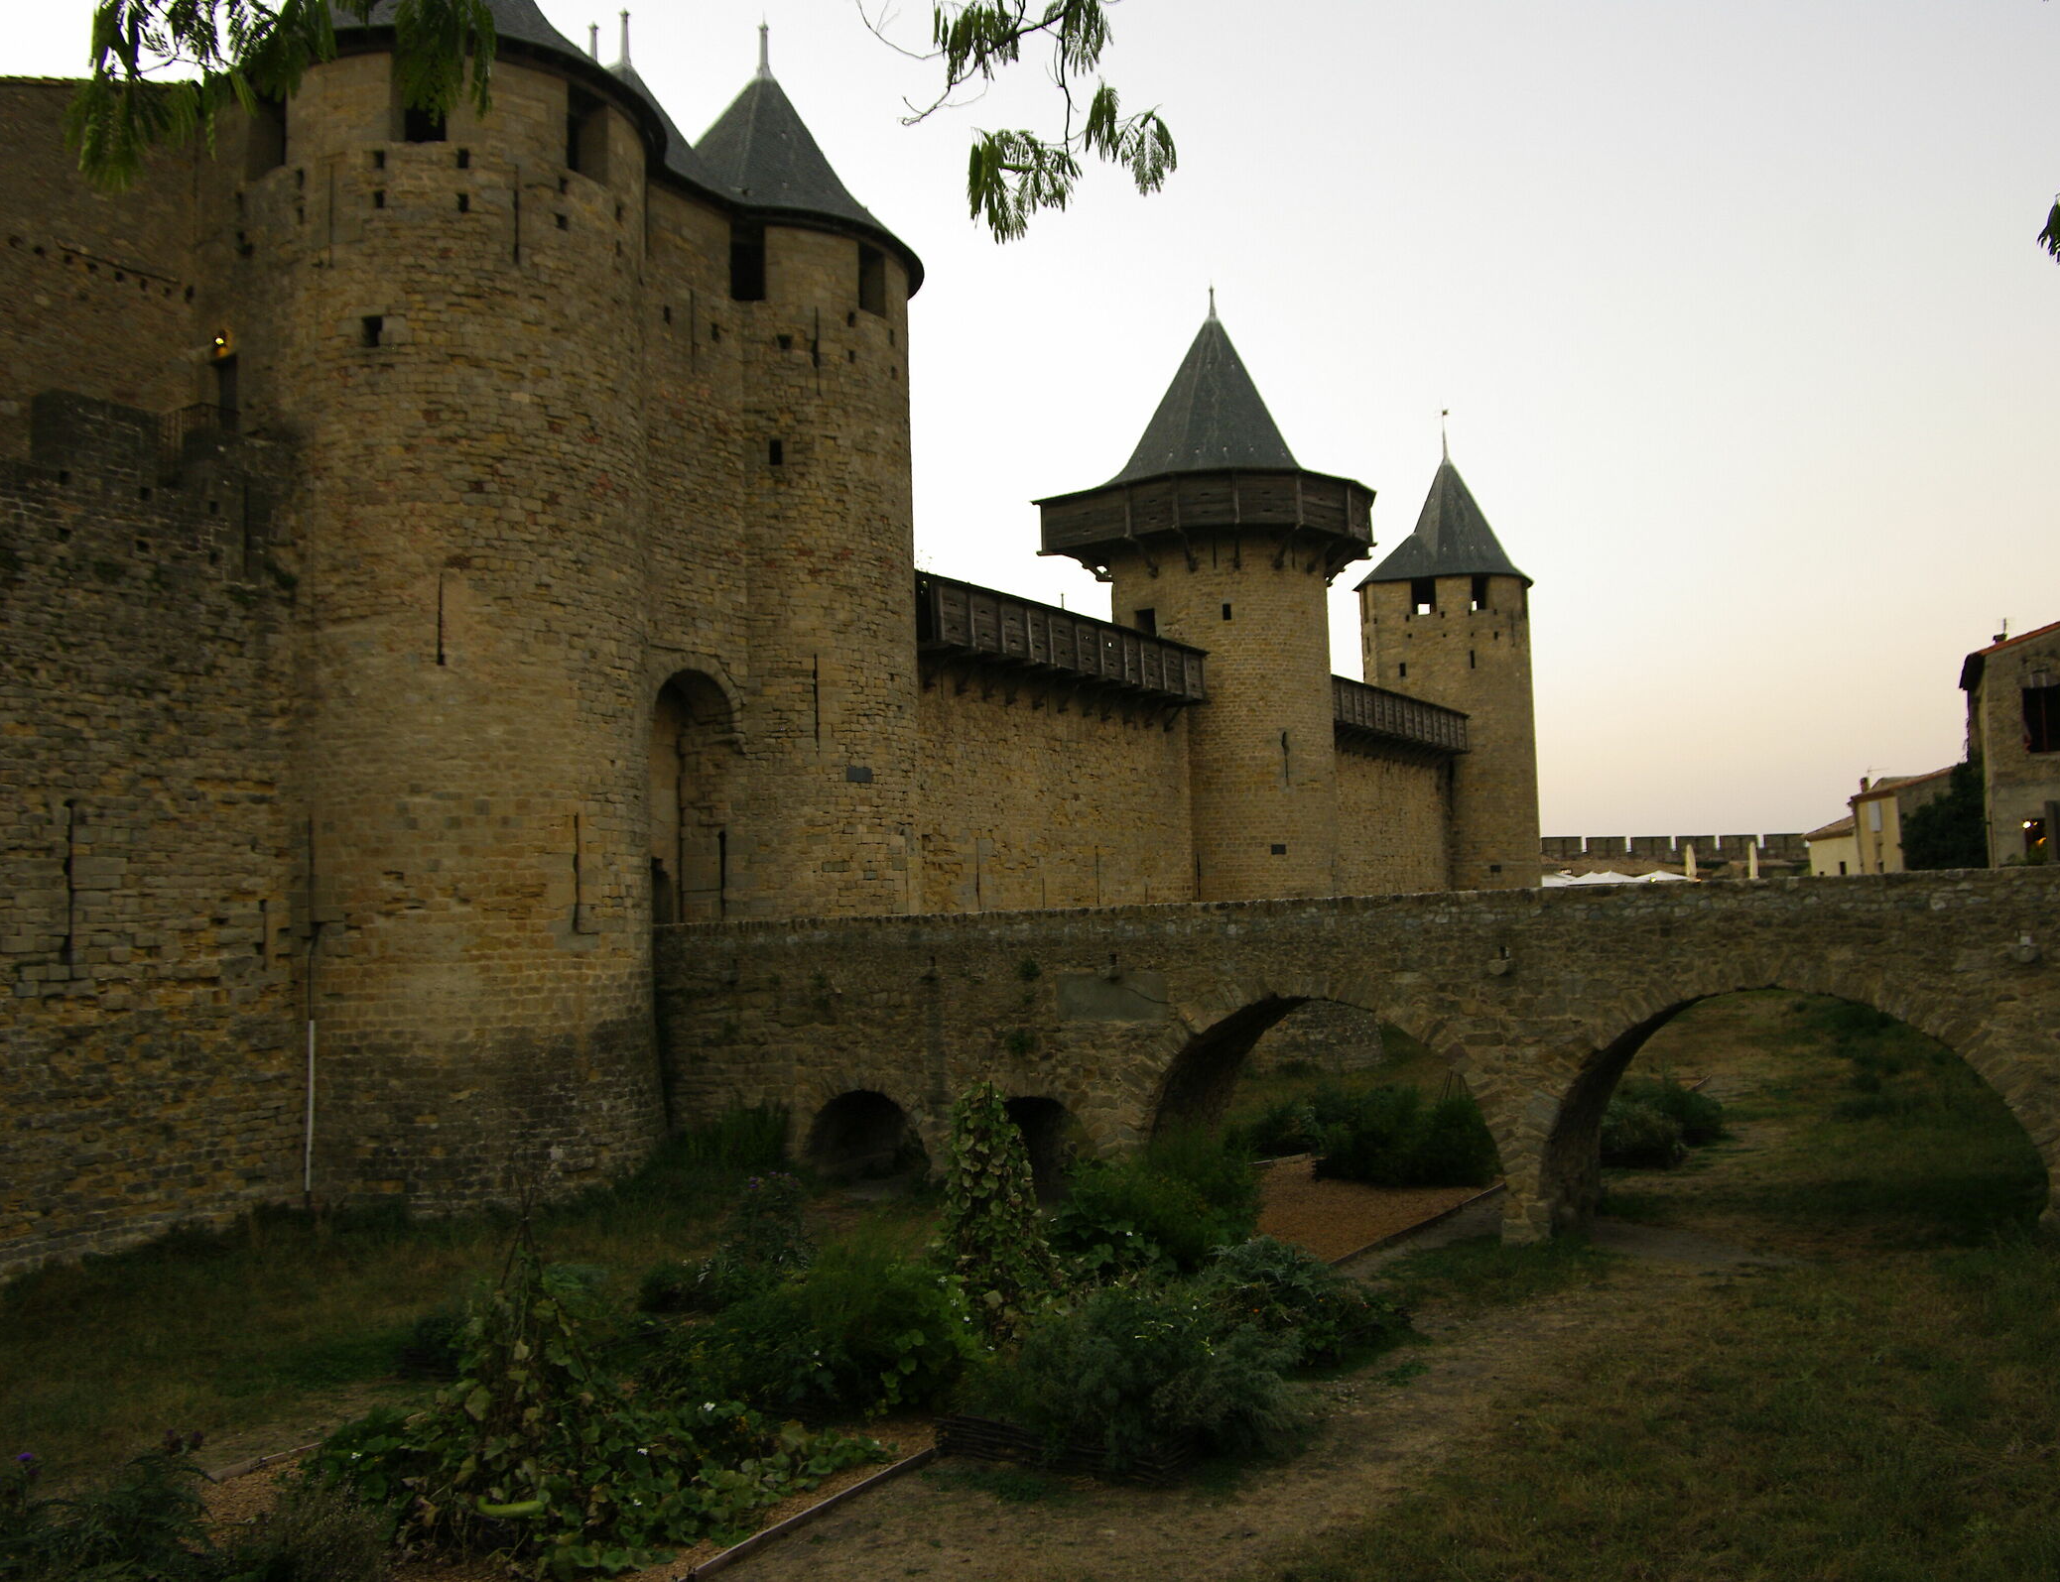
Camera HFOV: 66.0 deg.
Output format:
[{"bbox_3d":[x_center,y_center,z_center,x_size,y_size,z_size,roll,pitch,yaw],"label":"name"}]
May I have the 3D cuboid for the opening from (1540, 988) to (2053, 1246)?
[{"bbox_3d":[10.902,4.507,22.848,6.406,3.496,2.700,-4,-4,34],"label":"opening"}]

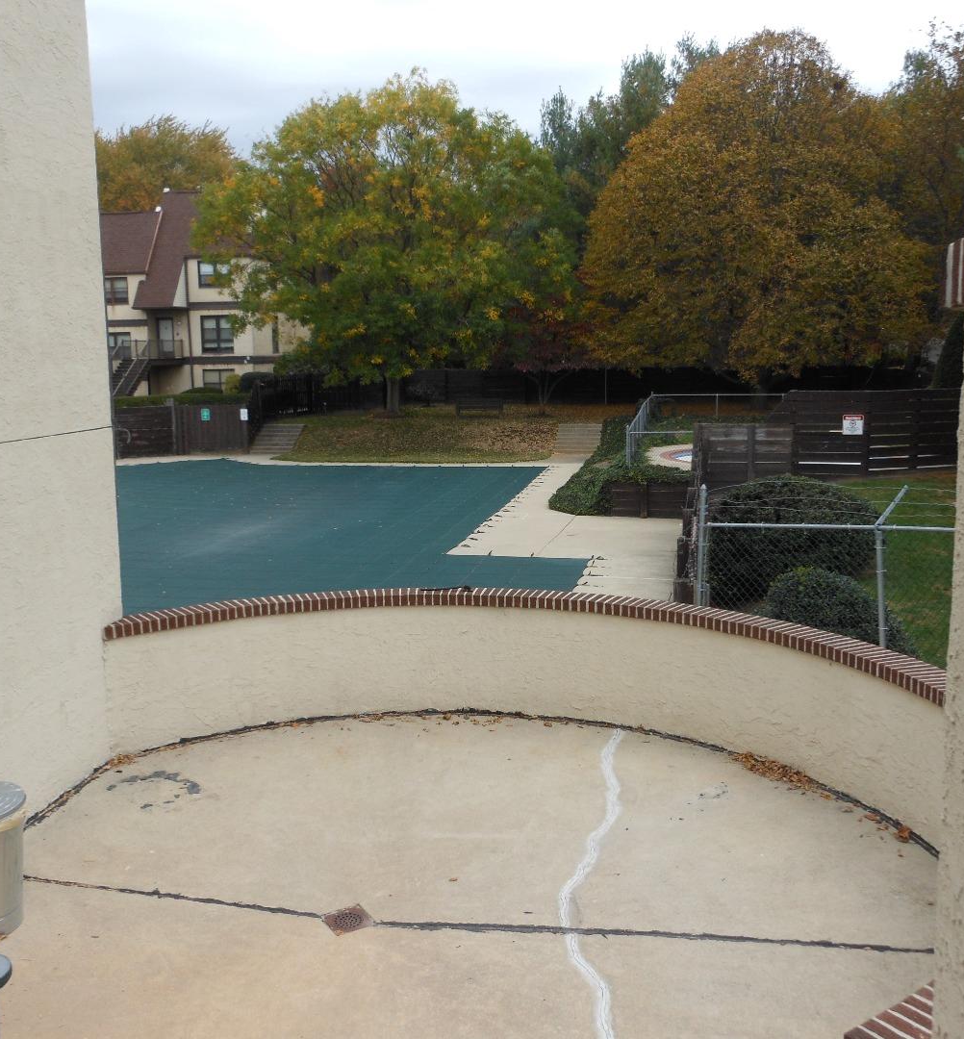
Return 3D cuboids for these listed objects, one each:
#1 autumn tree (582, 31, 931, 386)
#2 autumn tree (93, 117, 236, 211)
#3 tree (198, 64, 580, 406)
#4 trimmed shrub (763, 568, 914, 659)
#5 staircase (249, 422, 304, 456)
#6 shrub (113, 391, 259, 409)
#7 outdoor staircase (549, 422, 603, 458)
[{"bbox_3d":[13.069,-13.969,53.303,16.310,17.440,14.500,-1,8,0],"label":"autumn tree"},{"bbox_3d":[-20.939,-17.206,74.257,11.830,18.120,11.500,-1,8,0],"label":"autumn tree"},{"bbox_3d":[-4.672,-12.978,53.618,17.990,15.820,15.500,-1,8,0],"label":"tree"},{"bbox_3d":[3.516,0.932,11.158,1.550,1.150,1.500,-1,8,0],"label":"trimmed shrub"},{"bbox_3d":[-8.926,-3.511,49.024,1.830,1.170,2.000,1,8,9],"label":"staircase"},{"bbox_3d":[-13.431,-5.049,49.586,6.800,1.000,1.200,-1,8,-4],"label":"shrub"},{"bbox_3d":[4.081,-3.384,47.064,1.850,1.170,2.000,1,8,9],"label":"outdoor staircase"}]

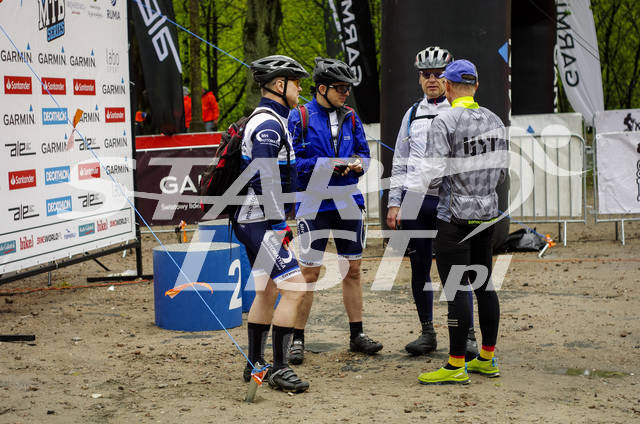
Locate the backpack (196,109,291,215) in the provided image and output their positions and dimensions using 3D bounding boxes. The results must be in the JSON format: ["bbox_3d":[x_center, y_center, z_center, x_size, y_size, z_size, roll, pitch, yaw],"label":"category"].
[{"bbox_3d":[-0.429,-0.262,7.176,0.420,0.560,0.330,-2,5,-9],"label":"backpack"}]

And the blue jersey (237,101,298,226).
[{"bbox_3d":[-0.288,-0.272,7.175,0.320,0.690,0.470,-2,5,-9],"label":"blue jersey"}]

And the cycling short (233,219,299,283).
[{"bbox_3d":[-0.290,0.203,7.213,0.360,0.380,0.360,-2,5,-9],"label":"cycling short"}]

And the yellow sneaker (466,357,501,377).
[{"bbox_3d":[0.880,0.854,7.482,0.290,0.102,0.105,3,6,45],"label":"yellow sneaker"}]

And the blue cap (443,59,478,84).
[{"bbox_3d":[0.761,-0.764,7.250,0.175,0.130,0.260,-4,9,-27],"label":"blue cap"}]

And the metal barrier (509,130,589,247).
[{"bbox_3d":[1.589,-0.210,13.938,2.350,1.130,0.450,-1,5,9],"label":"metal barrier"}]

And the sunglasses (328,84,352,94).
[{"bbox_3d":[0.117,-0.728,7.900,0.145,0.050,0.145,9,10,36],"label":"sunglasses"}]

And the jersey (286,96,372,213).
[{"bbox_3d":[0.057,-0.338,7.969,0.480,0.700,0.330,-4,5,-27],"label":"jersey"}]

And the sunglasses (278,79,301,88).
[{"bbox_3d":[-0.165,-0.686,7.120,0.145,0.050,0.145,-1,4,-13],"label":"sunglasses"}]

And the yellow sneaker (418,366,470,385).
[{"bbox_3d":[0.676,0.879,7.235,0.290,0.102,0.105,-1,5,7],"label":"yellow sneaker"}]

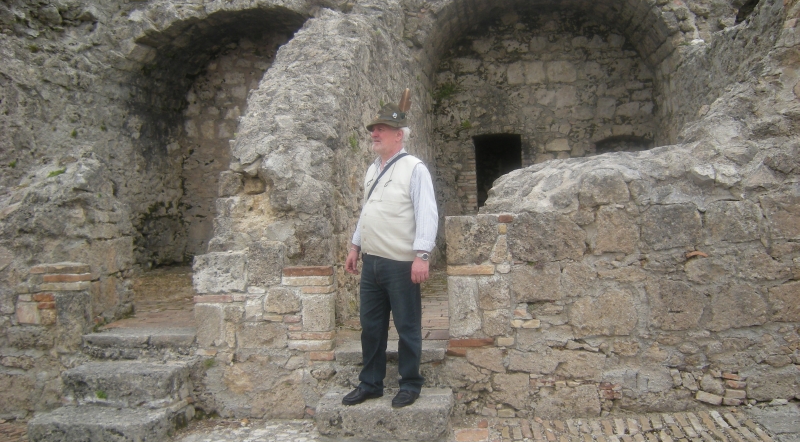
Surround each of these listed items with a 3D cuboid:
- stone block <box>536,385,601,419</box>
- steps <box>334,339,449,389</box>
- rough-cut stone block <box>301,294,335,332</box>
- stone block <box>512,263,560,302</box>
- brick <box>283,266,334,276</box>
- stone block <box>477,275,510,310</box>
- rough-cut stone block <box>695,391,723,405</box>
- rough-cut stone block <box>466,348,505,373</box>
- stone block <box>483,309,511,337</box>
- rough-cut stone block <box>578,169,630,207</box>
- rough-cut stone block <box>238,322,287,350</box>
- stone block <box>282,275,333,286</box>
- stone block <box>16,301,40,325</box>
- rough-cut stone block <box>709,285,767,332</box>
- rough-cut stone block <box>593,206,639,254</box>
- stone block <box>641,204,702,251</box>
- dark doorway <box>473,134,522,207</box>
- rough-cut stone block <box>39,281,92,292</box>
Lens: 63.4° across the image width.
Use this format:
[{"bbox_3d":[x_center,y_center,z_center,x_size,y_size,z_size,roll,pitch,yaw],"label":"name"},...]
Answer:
[{"bbox_3d":[1.030,1.094,4.061,0.386,0.195,0.260,-1,3,4],"label":"stone block"},{"bbox_3d":[-0.048,0.913,4.173,0.710,0.251,0.280,-2,4,0],"label":"steps"},{"bbox_3d":[-0.499,0.564,4.124,0.196,0.231,0.240,-1,3,4],"label":"rough-cut stone block"},{"bbox_3d":[0.845,0.375,4.115,0.301,0.225,0.230,-2,3,4],"label":"stone block"},{"bbox_3d":[-0.563,0.307,4.073,0.313,0.050,0.160,-1,3,4],"label":"brick"},{"bbox_3d":[0.579,0.435,4.108,0.211,0.211,0.200,-2,4,0],"label":"stone block"},{"bbox_3d":[1.948,1.109,4.119,0.163,0.049,0.120,16,3,-1],"label":"rough-cut stone block"},{"bbox_3d":[0.539,0.837,4.049,0.209,0.135,0.200,-1,3,4],"label":"rough-cut stone block"},{"bbox_3d":[0.600,0.630,4.114,0.174,0.174,0.180,-2,4,0],"label":"stone block"},{"bbox_3d":[1.291,-0.208,4.205,0.316,0.233,0.240,0,3,0],"label":"rough-cut stone block"},{"bbox_3d":[-0.864,0.711,4.175,0.302,0.176,0.220,-2,4,0],"label":"rough-cut stone block"},{"bbox_3d":[-0.576,0.364,4.114,0.311,0.062,0.170,-2,4,0],"label":"stone block"},{"bbox_3d":[-2.344,0.580,4.158,0.151,0.140,0.150,0,3,0],"label":"stone block"},{"bbox_3d":[2.111,0.530,4.176,0.356,0.274,0.280,-1,3,0],"label":"rough-cut stone block"},{"bbox_3d":[1.332,0.043,4.125,0.284,0.297,0.250,-2,4,0],"label":"rough-cut stone block"},{"bbox_3d":[1.678,0.030,4.135,0.383,0.297,0.270,-2,4,0],"label":"stone block"},{"bbox_3d":[1.146,-0.239,7.606,0.522,1.506,0.400,-1,3,4],"label":"dark doorway"},{"bbox_3d":[-2.103,0.408,4.165,0.321,0.057,0.180,0,3,0],"label":"rough-cut stone block"}]

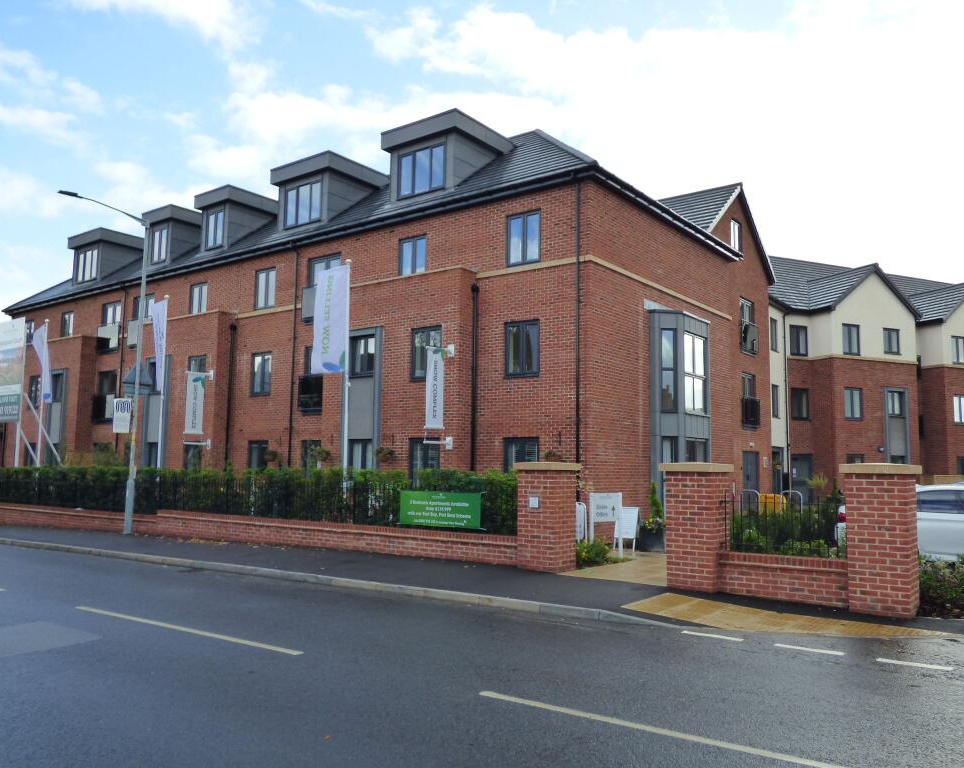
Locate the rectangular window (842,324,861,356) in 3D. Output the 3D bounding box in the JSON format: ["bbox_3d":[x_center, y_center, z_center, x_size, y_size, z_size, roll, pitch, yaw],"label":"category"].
[{"bbox_3d":[15.579,-1.840,32.504,1.020,1.370,0.120,3,-6,-23],"label":"rectangular window"}]

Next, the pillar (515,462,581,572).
[{"bbox_3d":[1.029,2.046,12.032,0.770,1.630,0.770,-4,-7,36],"label":"pillar"}]

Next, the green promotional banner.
[{"bbox_3d":[-0.740,2.178,13.382,1.770,0.590,0.040,-3,-7,34],"label":"green promotional banner"}]

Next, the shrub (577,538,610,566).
[{"bbox_3d":[1.887,2.865,13.258,0.580,0.420,0.540,-4,-7,36],"label":"shrub"}]

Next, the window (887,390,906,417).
[{"bbox_3d":[17.709,0.861,33.214,1.050,1.120,0.120,3,-6,-23],"label":"window"}]

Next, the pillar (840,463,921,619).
[{"bbox_3d":[4.811,1.837,9.222,0.760,1.755,0.760,-4,-8,37],"label":"pillar"}]

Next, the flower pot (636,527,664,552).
[{"bbox_3d":[3.476,3.073,15.237,0.520,0.480,0.520,-4,-7,36],"label":"flower pot"}]

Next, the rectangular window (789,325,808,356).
[{"bbox_3d":[13.632,-1.839,33.123,0.980,1.340,0.100,3,-7,-22],"label":"rectangular window"}]

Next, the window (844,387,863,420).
[{"bbox_3d":[15.544,0.841,32.227,1.050,1.380,0.120,3,-6,-23],"label":"window"}]

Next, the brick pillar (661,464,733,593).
[{"bbox_3d":[2.984,1.927,10.567,0.760,1.685,0.760,-4,-8,37],"label":"brick pillar"}]

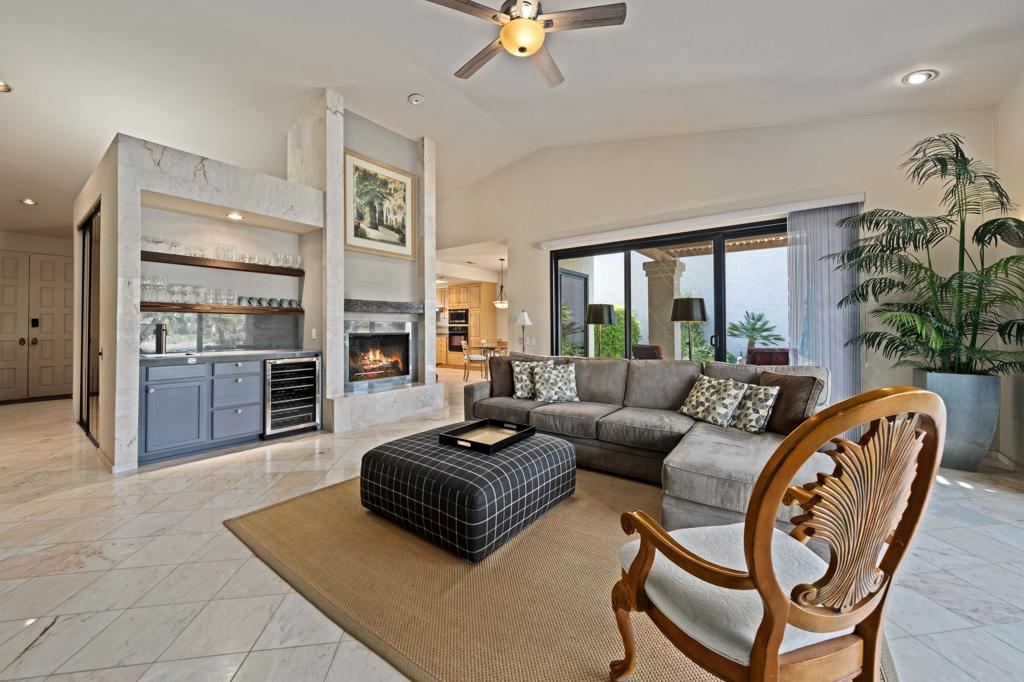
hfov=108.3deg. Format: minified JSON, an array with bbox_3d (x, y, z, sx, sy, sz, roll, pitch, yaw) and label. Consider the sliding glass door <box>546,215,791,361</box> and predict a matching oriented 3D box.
[{"bbox_3d":[2.000,-0.127,4.793,3.300,2.450,0.150,-1,-1,32],"label":"sliding glass door"}]

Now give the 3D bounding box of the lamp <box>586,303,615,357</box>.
[{"bbox_3d":[1.075,0.321,4.470,0.360,1.552,0.360,-1,-1,33],"label":"lamp"}]

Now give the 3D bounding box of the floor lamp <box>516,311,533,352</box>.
[{"bbox_3d":[0.172,0.331,5.440,0.280,1.562,0.280,-1,-1,33],"label":"floor lamp"}]

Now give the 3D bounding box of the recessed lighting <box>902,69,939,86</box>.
[{"bbox_3d":[3.470,-2.245,3.145,0.210,0.050,0.210,13,6,31],"label":"recessed lighting"}]

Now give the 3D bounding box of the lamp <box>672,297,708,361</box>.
[{"bbox_3d":[1.905,0.311,3.940,0.360,1.553,0.360,-1,-1,33],"label":"lamp"}]

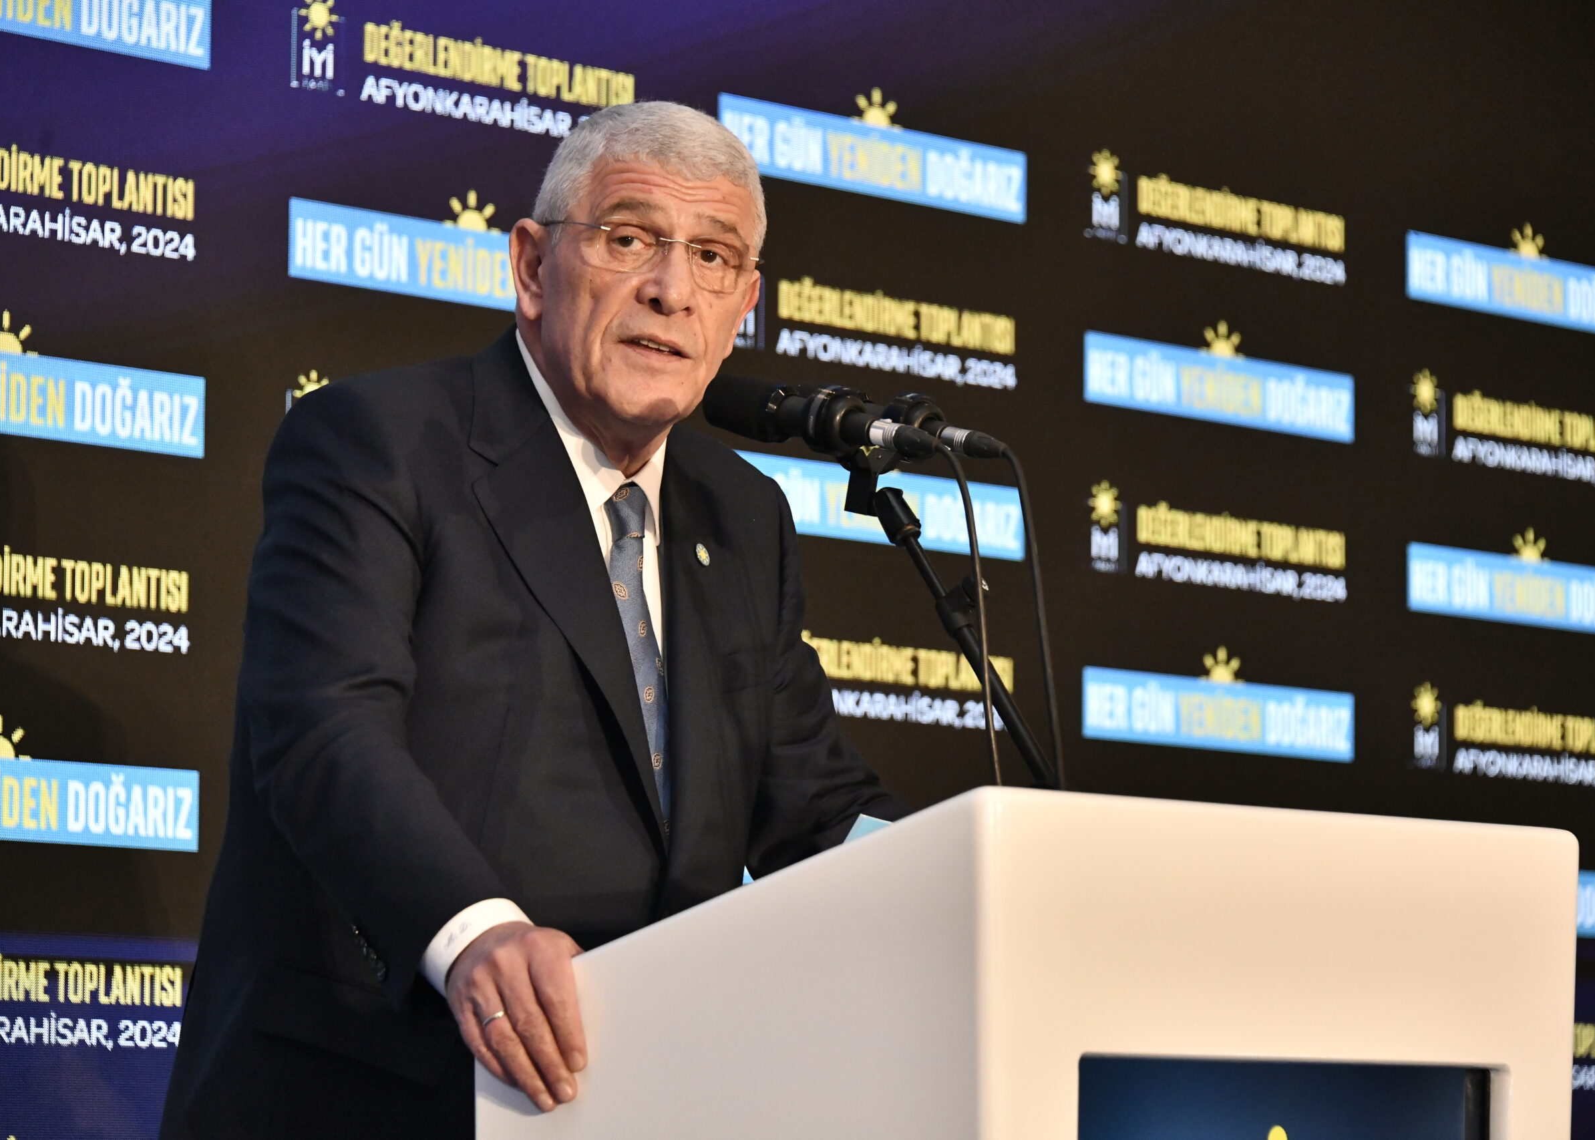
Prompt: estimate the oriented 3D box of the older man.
[{"bbox_3d":[-0.190,0.525,5.030,0.580,1.720,0.520,6,-9,-44],"label":"older man"}]

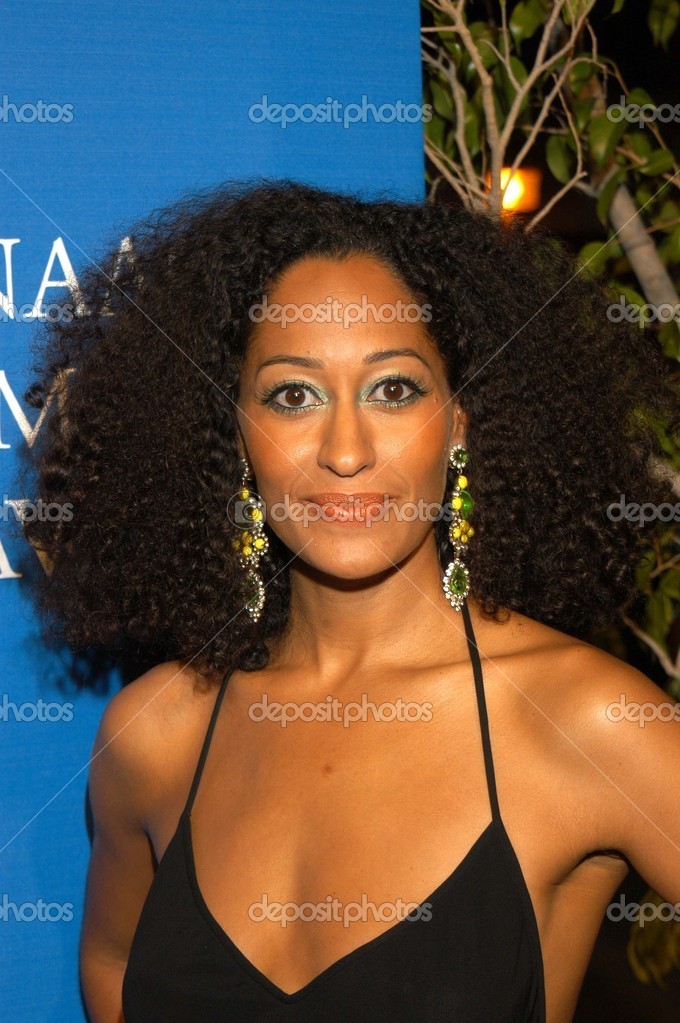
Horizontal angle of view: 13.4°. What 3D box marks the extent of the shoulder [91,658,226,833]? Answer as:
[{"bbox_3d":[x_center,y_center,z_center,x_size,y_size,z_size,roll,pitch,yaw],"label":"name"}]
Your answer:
[{"bbox_3d":[-0.122,0.154,1.920,0.095,0.115,0.110,0,0,15],"label":"shoulder"}]

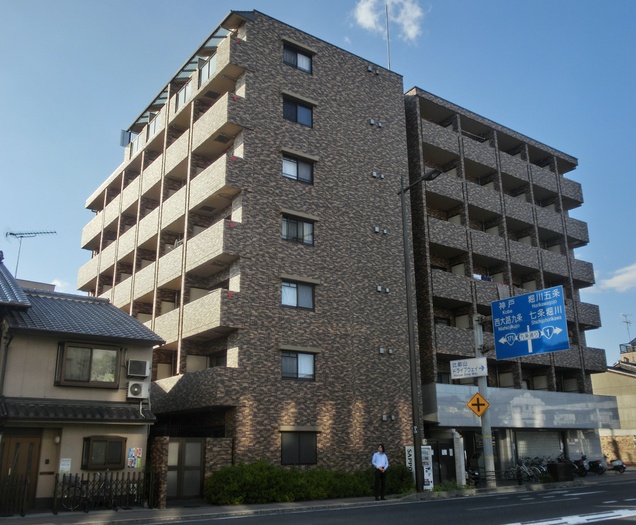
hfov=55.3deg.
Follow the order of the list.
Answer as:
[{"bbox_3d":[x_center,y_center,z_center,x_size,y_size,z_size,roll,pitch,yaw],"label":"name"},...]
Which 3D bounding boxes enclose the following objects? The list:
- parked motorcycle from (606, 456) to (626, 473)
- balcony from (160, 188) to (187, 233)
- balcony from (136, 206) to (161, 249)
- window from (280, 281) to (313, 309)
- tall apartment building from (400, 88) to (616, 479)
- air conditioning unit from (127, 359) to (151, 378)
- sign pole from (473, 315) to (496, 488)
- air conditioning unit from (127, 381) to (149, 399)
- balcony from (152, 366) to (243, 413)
[{"bbox_3d":[18.321,12.431,37.572,0.660,1.060,1.700,4,-18,-15],"label":"parked motorcycle"},{"bbox_3d":[-6.268,-2.433,27.995,0.790,1.375,3.108,11,-21,-35],"label":"balcony"},{"bbox_3d":[-8.114,-1.689,30.382,0.790,1.375,2.996,11,-21,-35],"label":"balcony"},{"bbox_3d":[-0.831,1.436,25.380,1.654,1.085,0.150,11,-20,-35],"label":"window"},{"bbox_3d":[8.591,2.845,39.463,15.600,20.800,12.000,11,-21,-34],"label":"tall apartment building"},{"bbox_3d":[-6.097,3.597,20.568,0.699,0.519,0.280,11,-20,-35],"label":"air conditioning unit"},{"bbox_3d":[7.008,5.724,25.678,0.380,7.100,0.380,11,-21,-35],"label":"sign pole"},{"bbox_3d":[-6.058,4.299,20.384,0.676,0.525,0.280,11,-20,-35],"label":"air conditioning unit"},{"bbox_3d":[-5.047,5.181,24.105,0.790,1.431,6.160,11,-21,-35],"label":"balcony"}]

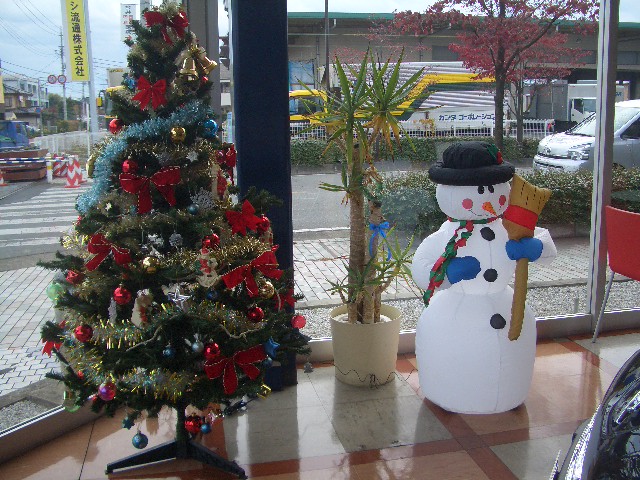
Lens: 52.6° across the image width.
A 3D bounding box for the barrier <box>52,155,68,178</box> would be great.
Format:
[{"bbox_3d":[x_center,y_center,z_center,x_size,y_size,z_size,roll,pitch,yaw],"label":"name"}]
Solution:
[{"bbox_3d":[-6.649,-1.885,16.600,0.460,0.610,0.280,-3,10,-12],"label":"barrier"}]

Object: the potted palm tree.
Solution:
[{"bbox_3d":[0.222,-0.085,3.120,0.600,1.560,0.560,-1,10,0],"label":"potted palm tree"}]

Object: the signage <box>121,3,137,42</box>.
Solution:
[{"bbox_3d":[-6.057,-6.859,20.500,0.480,1.150,0.120,-3,10,-12],"label":"signage"}]

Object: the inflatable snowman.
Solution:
[{"bbox_3d":[0.730,0.138,2.900,0.650,1.170,0.580,-2,10,-6],"label":"inflatable snowman"}]

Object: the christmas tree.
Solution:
[{"bbox_3d":[-0.535,-0.020,2.350,0.980,1.730,0.950,-3,10,-11],"label":"christmas tree"}]

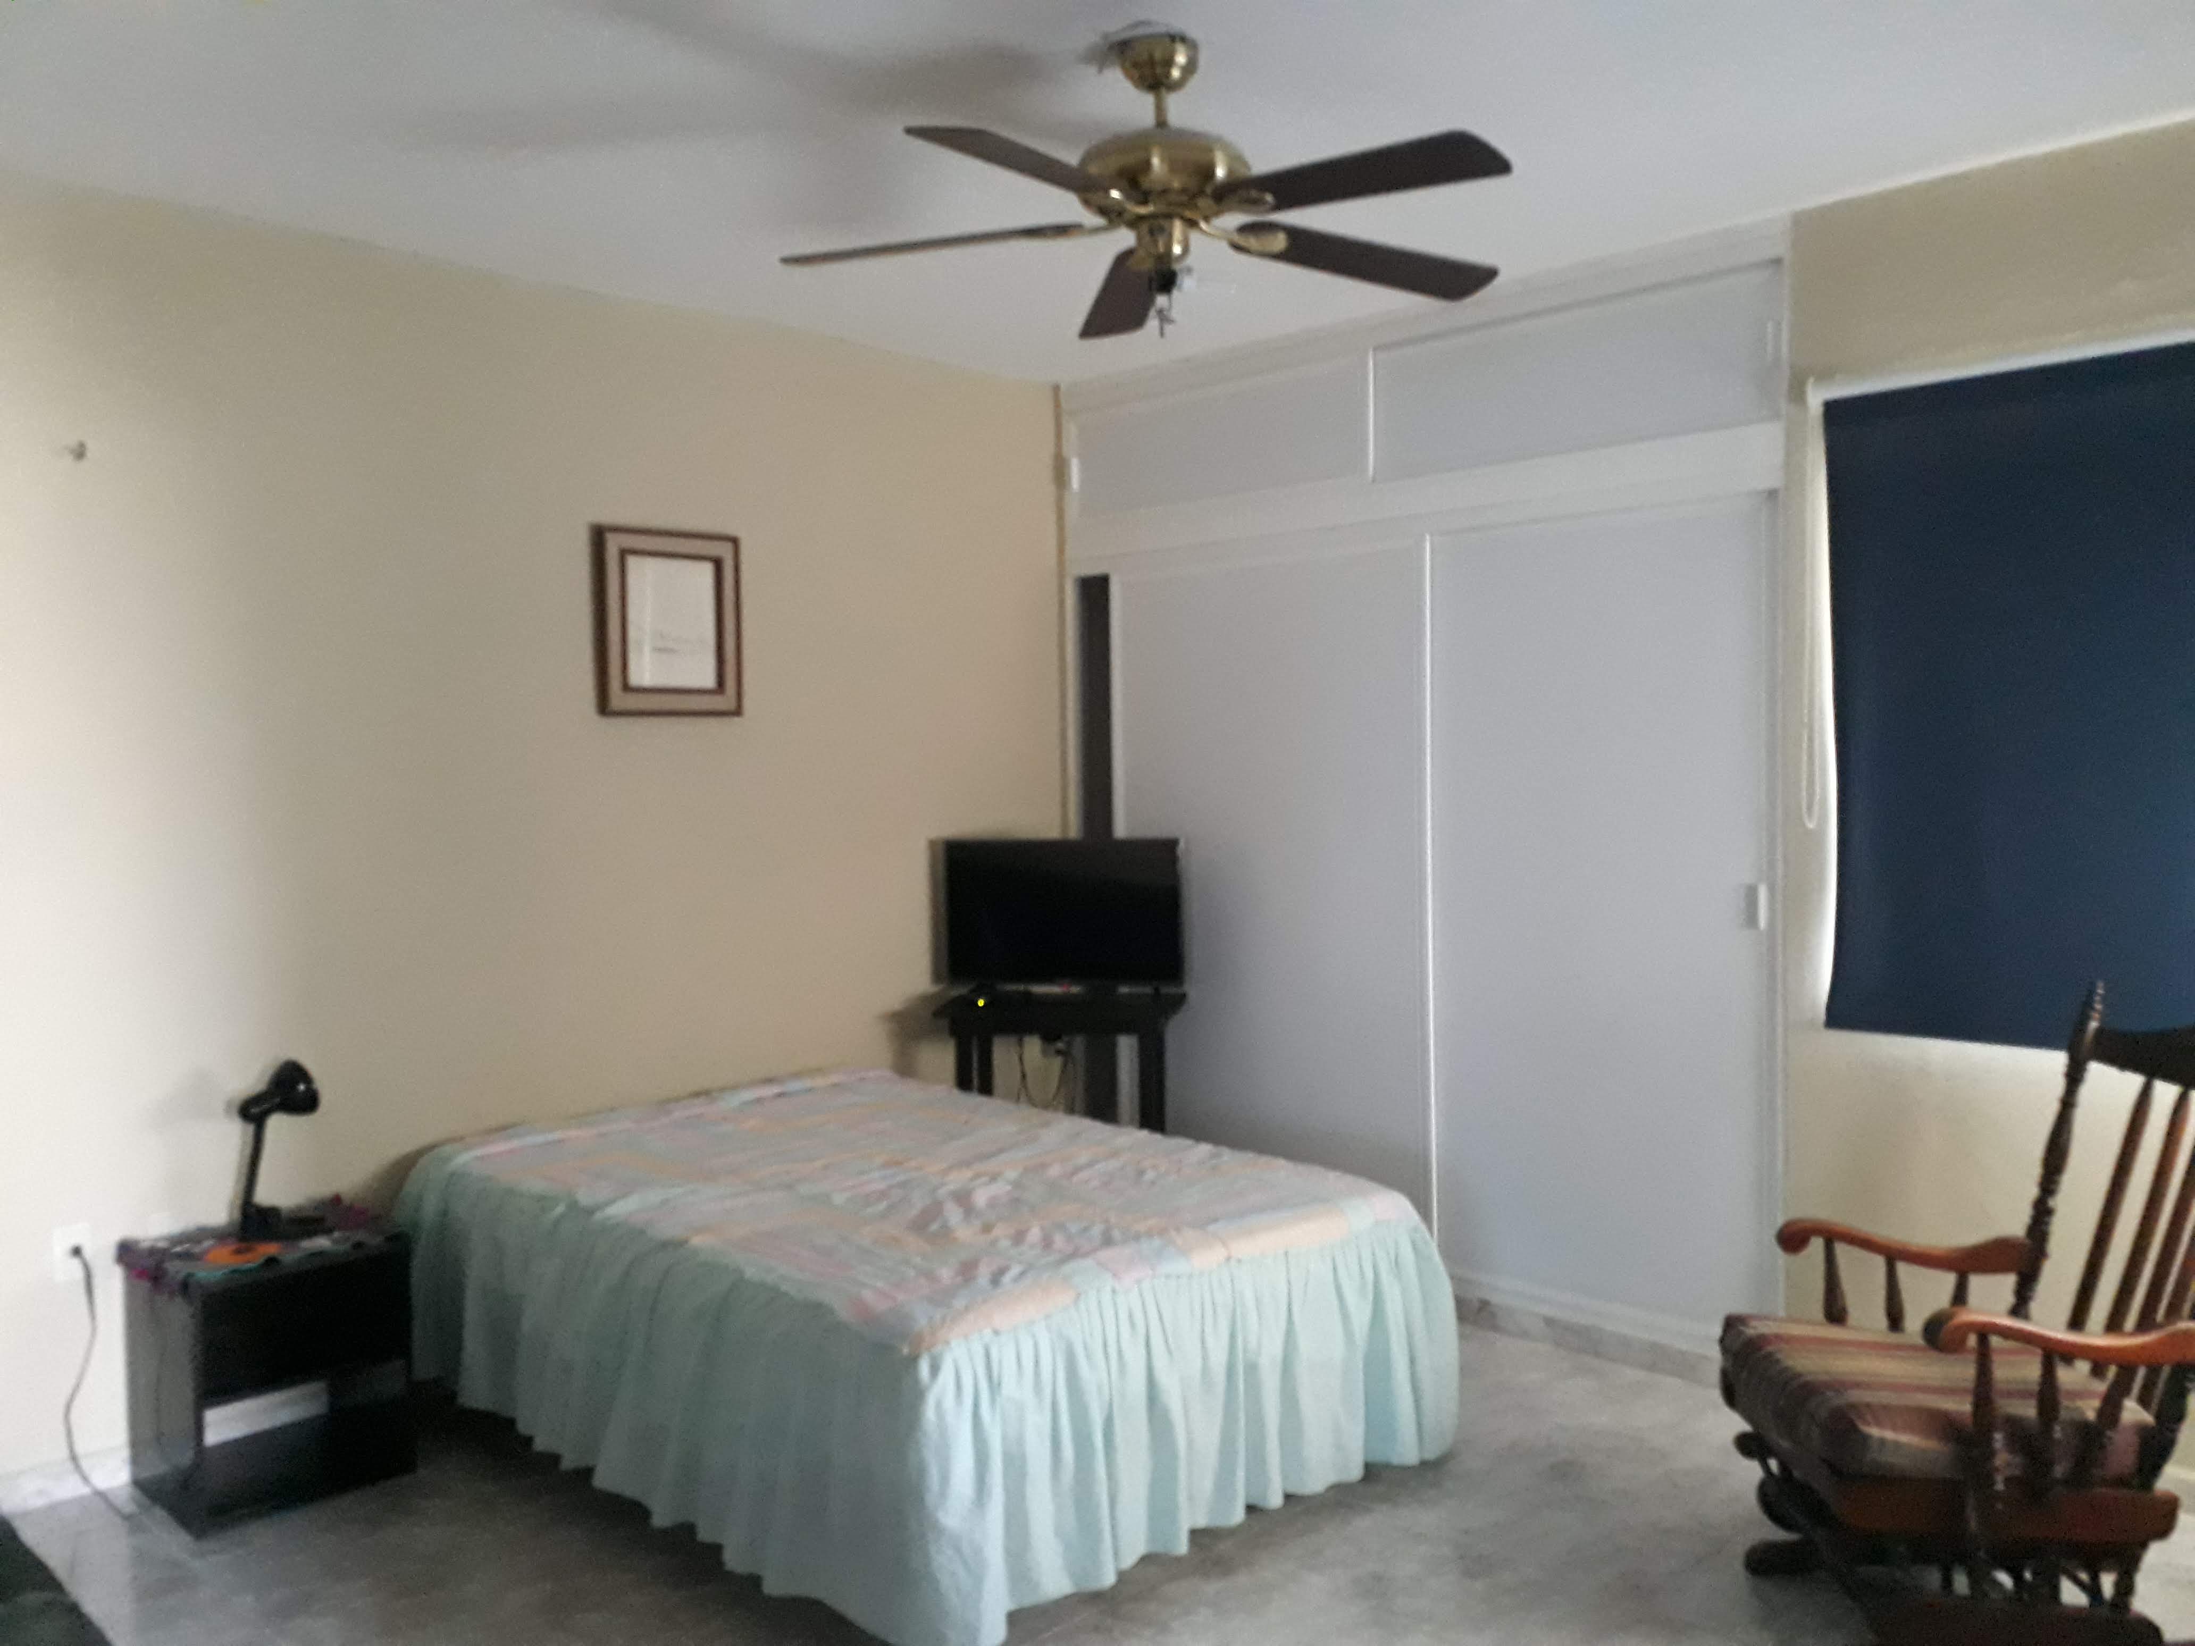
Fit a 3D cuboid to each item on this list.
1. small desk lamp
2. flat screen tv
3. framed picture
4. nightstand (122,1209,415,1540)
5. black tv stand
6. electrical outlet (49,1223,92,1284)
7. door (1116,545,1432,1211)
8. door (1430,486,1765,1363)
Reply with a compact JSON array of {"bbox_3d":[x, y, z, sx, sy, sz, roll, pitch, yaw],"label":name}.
[{"bbox_3d":[-1.779,0.706,3.735,0.165,0.370,0.120,-1,3,-15],"label":"small desk lamp"},{"bbox_3d":[-0.098,0.263,5.019,0.710,0.425,0.070,0,3,9],"label":"flat screen tv"},{"bbox_3d":[-1.149,-0.535,4.610,0.422,0.495,0.035,-3,4,-45],"label":"framed picture"},{"bbox_3d":[-1.800,1.165,3.736,0.444,0.529,0.403,-3,4,-45],"label":"nightstand"},{"bbox_3d":[-0.095,0.940,5.038,0.685,0.814,0.450,0,3,9],"label":"black tv stand"},{"bbox_3d":[-2.180,0.920,3.646,0.071,0.115,0.012,-3,4,-45],"label":"electrical outlet"},{"bbox_3d":[0.500,0.211,5.129,0.035,2.010,1.193,-3,4,-45],"label":"door"},{"bbox_3d":[1.239,0.235,4.427,0.035,2.010,1.051,-3,4,-45],"label":"door"}]

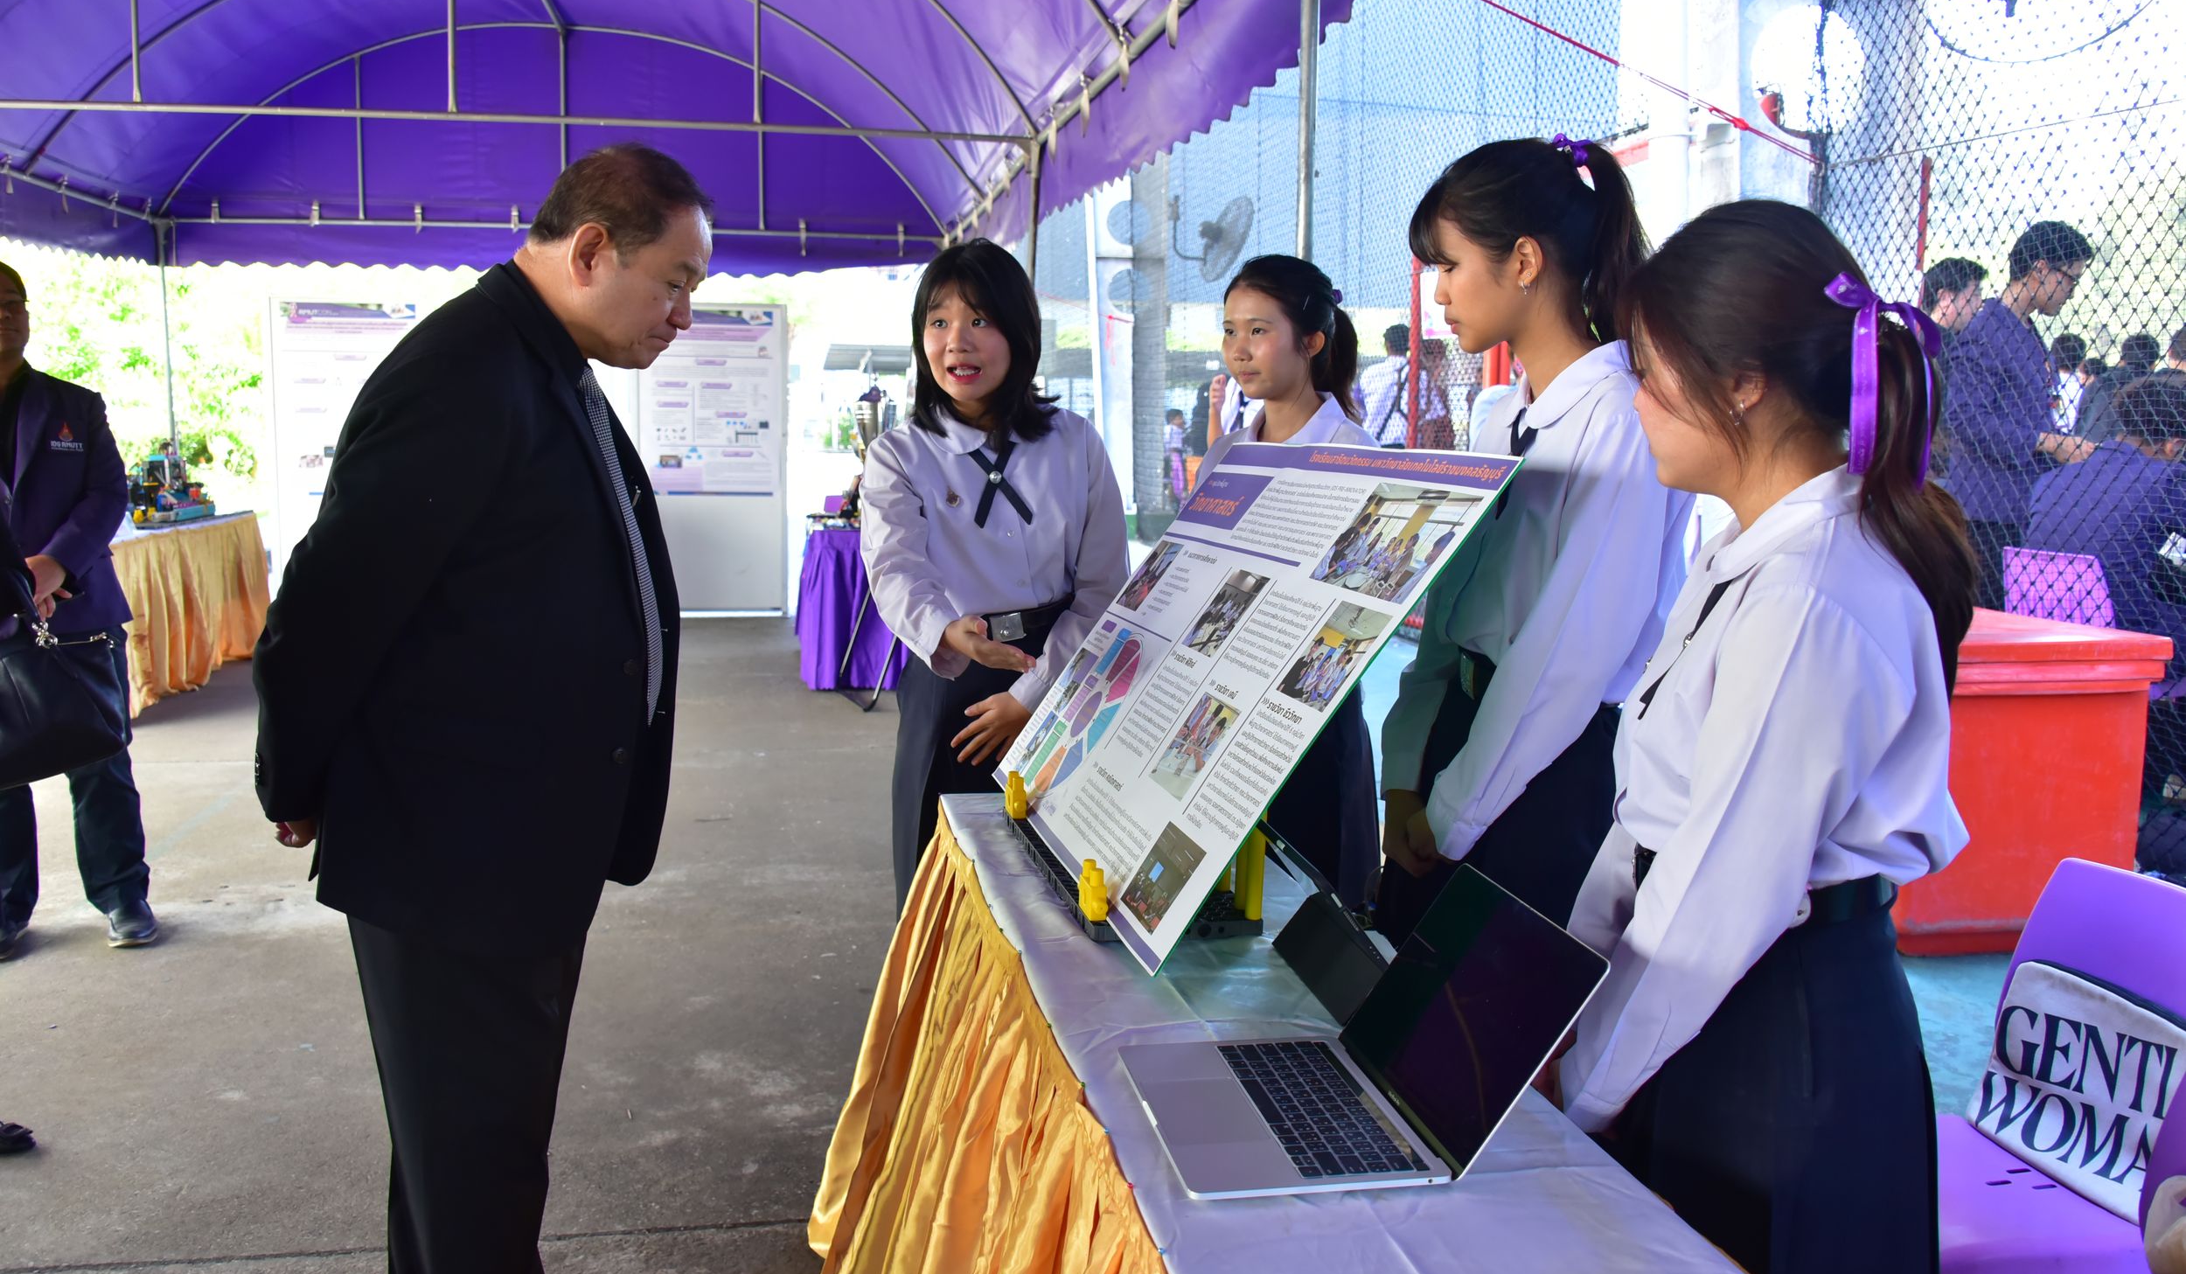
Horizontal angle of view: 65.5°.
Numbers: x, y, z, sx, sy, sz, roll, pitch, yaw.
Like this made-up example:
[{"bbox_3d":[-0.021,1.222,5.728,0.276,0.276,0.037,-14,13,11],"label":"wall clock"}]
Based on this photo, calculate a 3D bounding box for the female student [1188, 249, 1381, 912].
[{"bbox_3d":[0.305,0.205,2.700,0.420,1.610,0.280,7,9,38],"label":"female student"}]

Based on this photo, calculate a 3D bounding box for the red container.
[{"bbox_3d":[2.340,0.355,4.870,0.820,0.810,1.020,-1,7,-11],"label":"red container"}]

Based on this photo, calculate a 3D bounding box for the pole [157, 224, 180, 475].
[{"bbox_3d":[-5.957,-1.412,11.000,0.055,2.530,0.055,-1,7,-11],"label":"pole"}]

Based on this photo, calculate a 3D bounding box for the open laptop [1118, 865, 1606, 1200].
[{"bbox_3d":[0.215,0.327,1.464,0.335,0.187,0.304,0,7,-9],"label":"open laptop"}]

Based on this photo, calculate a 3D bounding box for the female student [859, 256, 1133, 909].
[{"bbox_3d":[-0.160,0.194,2.700,0.460,1.620,0.380,0,7,-3],"label":"female student"}]

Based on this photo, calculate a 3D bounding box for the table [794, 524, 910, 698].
[{"bbox_3d":[-1.320,-0.258,9.400,0.600,0.770,1.700,-1,7,-11],"label":"table"}]

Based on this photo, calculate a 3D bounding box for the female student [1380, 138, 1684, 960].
[{"bbox_3d":[0.475,0.293,1.880,0.320,1.650,0.420,-2,8,-20],"label":"female student"}]

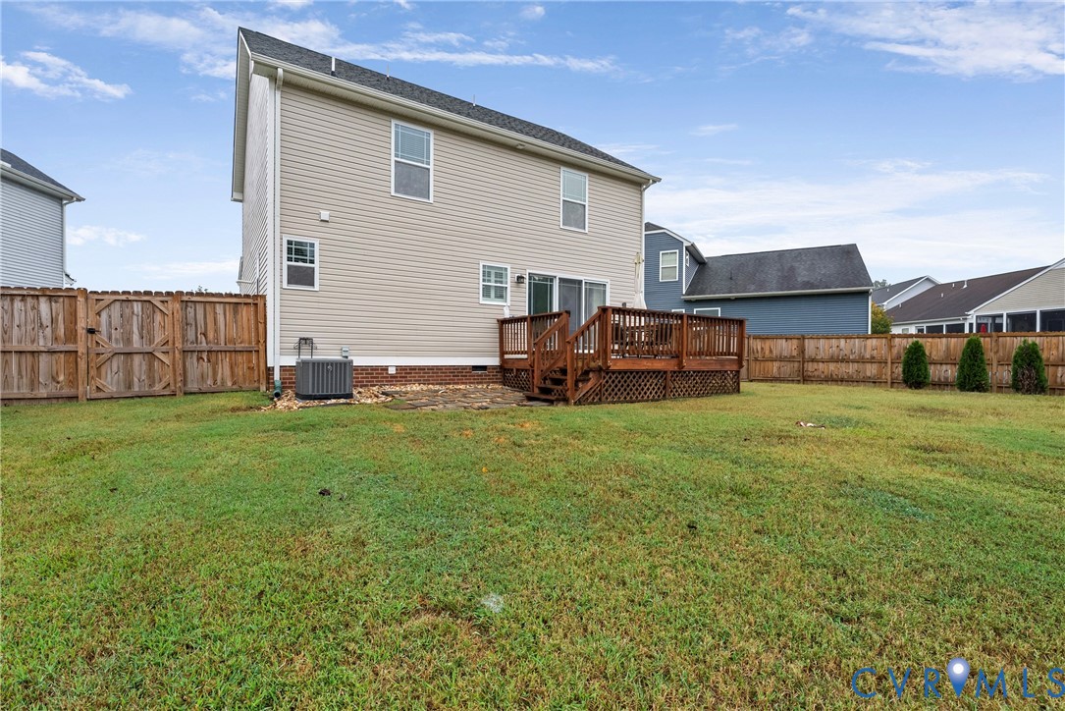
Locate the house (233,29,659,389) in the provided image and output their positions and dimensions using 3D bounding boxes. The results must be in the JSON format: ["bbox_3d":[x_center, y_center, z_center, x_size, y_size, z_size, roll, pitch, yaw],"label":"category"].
[{"bbox_3d":[-3.321,-3.802,15.080,10.260,8.910,10.000,0,1,-34],"label":"house"}]

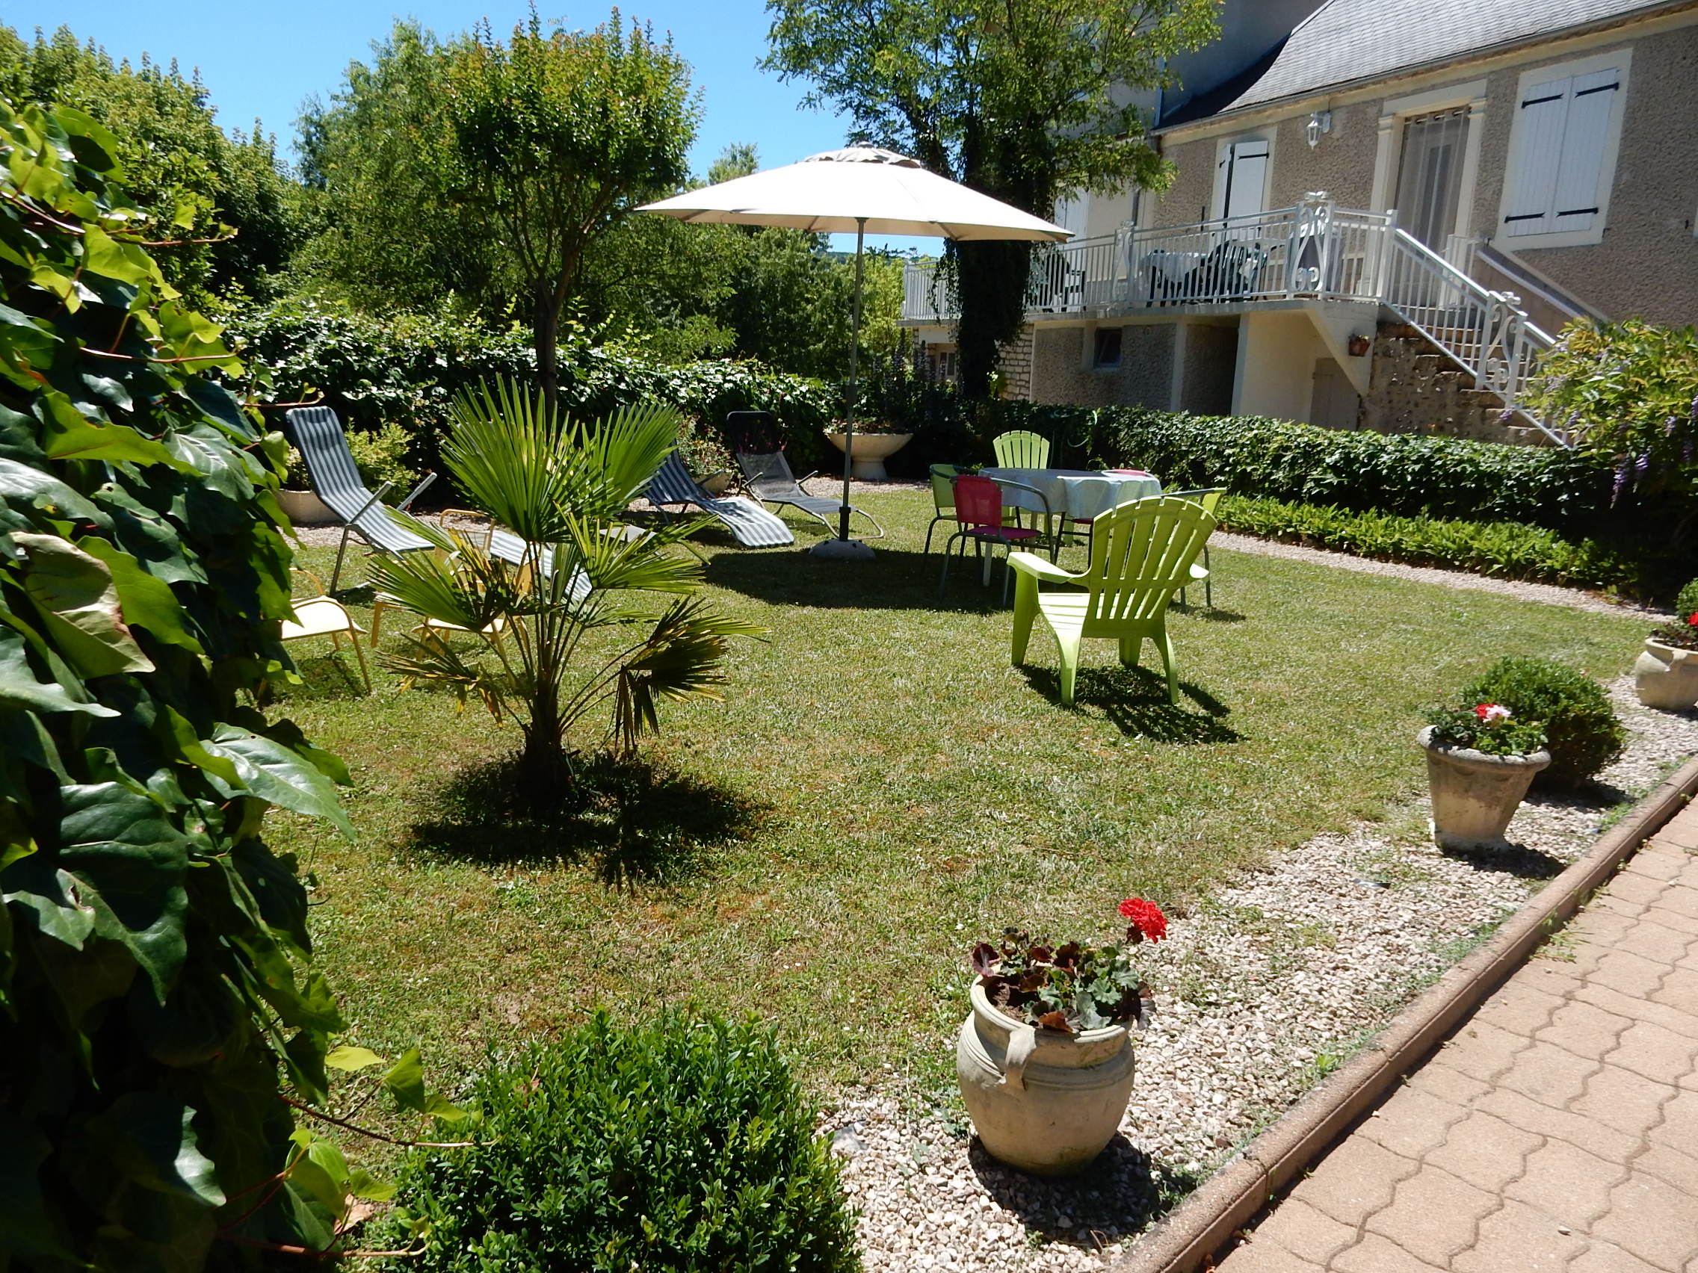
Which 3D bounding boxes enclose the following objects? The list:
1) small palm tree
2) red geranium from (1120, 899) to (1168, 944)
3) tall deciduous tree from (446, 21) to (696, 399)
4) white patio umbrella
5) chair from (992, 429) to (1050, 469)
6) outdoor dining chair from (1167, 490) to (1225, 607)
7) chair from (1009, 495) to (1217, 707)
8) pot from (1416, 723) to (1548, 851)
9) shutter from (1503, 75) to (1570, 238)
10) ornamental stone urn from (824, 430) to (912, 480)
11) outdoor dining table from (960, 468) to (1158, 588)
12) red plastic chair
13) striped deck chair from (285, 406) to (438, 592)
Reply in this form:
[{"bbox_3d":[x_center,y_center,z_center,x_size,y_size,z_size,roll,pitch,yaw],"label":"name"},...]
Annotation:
[{"bbox_3d":[-0.891,-0.136,3.866,1.200,1.300,1.150,2,12,0],"label":"small palm tree"},{"bbox_3d":[0.487,0.470,2.028,0.080,0.075,0.080,2,12,0],"label":"red geranium"},{"bbox_3d":[-2.532,-3.296,10.968,2.400,4.300,2.300,2,12,0],"label":"tall deciduous tree"},{"bbox_3d":[0.037,-2.131,9.277,3.150,2.955,3.150,2,14,0],"label":"white patio umbrella"},{"bbox_3d":[1.557,-1.257,10.469,0.720,0.880,0.820,0,12,-8],"label":"chair"},{"bbox_3d":[1.970,-0.562,7.570,0.580,0.750,0.560,13,16,41],"label":"outdoor dining chair"},{"bbox_3d":[1.122,-0.225,5.417,0.720,0.880,0.820,0,12,-8],"label":"chair"},{"bbox_3d":[1.930,0.473,3.758,0.370,0.340,0.370,9,14,28],"label":"pot"},{"bbox_3d":[7.066,-4.877,12.544,0.050,1.478,0.467,-4,13,-25],"label":"shutter"},{"bbox_3d":[0.214,-2.149,14.661,1.057,0.588,1.057,2,12,0],"label":"ornamental stone urn"},{"bbox_3d":[1.444,-0.708,8.207,1.220,0.720,0.920,5,13,14],"label":"outdoor dining table"},{"bbox_3d":[0.911,-0.626,7.656,0.560,0.760,0.580,11,15,36],"label":"red plastic chair"},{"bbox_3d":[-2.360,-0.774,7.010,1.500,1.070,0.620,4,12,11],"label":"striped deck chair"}]

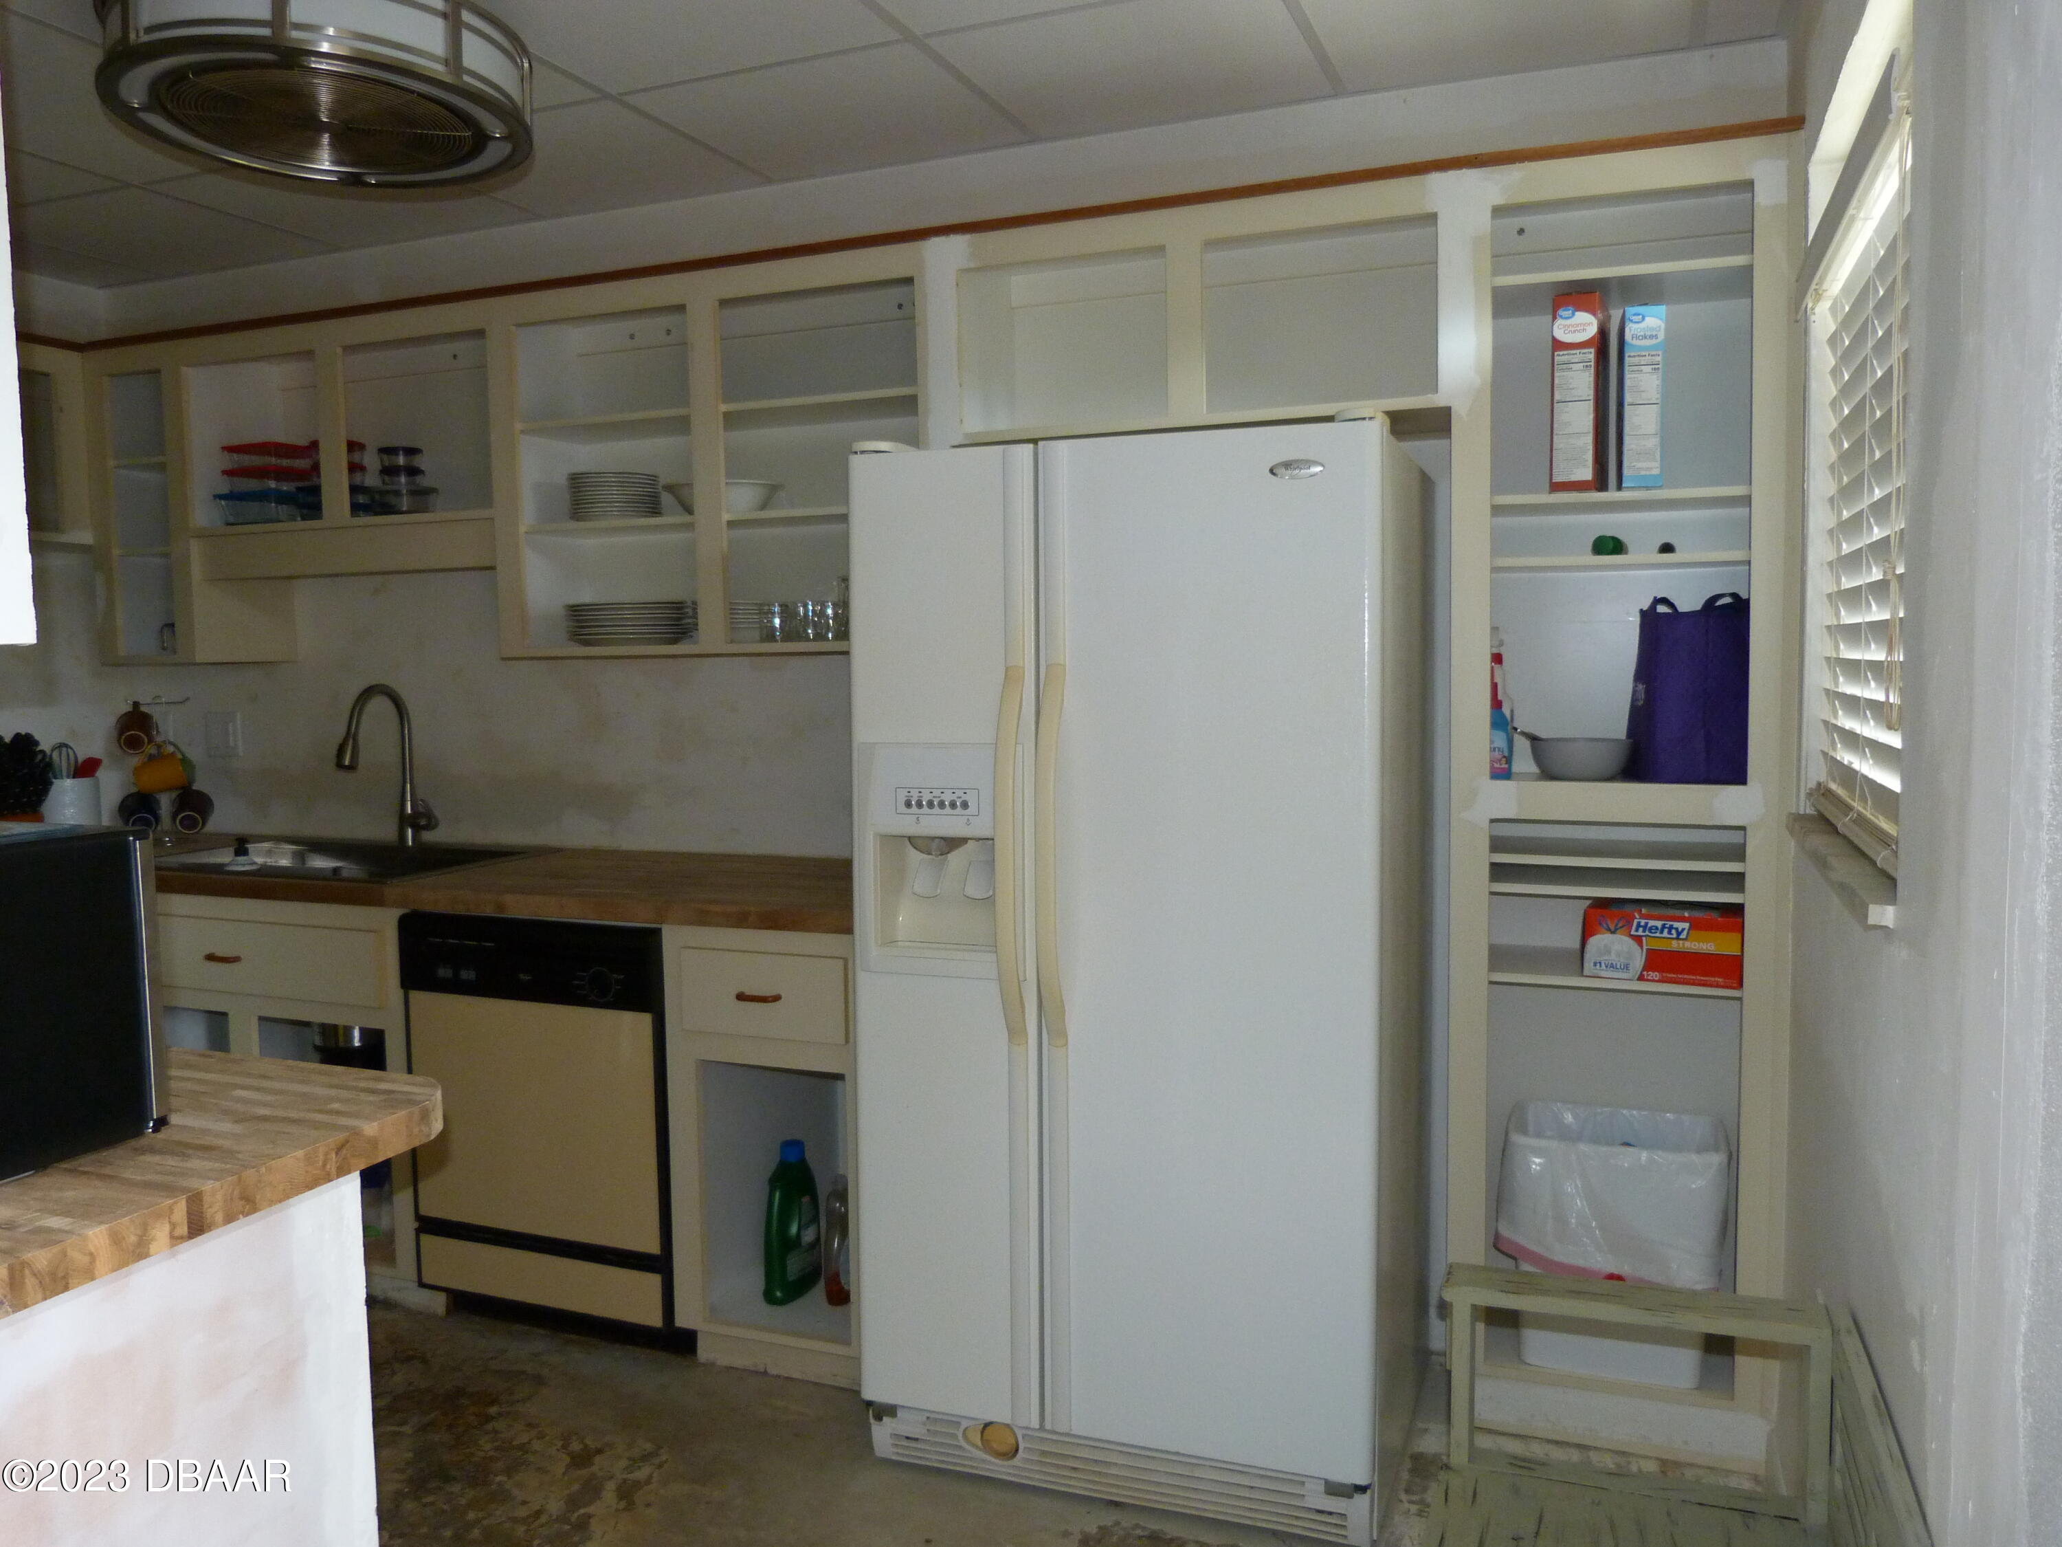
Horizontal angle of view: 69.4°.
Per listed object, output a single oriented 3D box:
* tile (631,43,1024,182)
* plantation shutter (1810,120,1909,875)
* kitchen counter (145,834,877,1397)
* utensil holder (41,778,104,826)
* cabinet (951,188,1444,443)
[{"bbox_3d":[-0.373,-1.245,2.817,0.608,0.020,0.516,1,4,22],"label":"tile"},{"bbox_3d":[0.944,-0.276,1.651,0.055,0.710,0.800,1,4,22],"label":"plantation shutter"},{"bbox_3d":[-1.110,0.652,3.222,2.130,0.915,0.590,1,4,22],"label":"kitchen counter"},{"bbox_3d":[-2.330,0.099,3.615,0.138,0.163,0.138,1,4,22],"label":"utensil holder"},{"bbox_3d":[0.322,-0.787,2.683,0.883,0.370,0.305,1,4,22],"label":"cabinet"}]

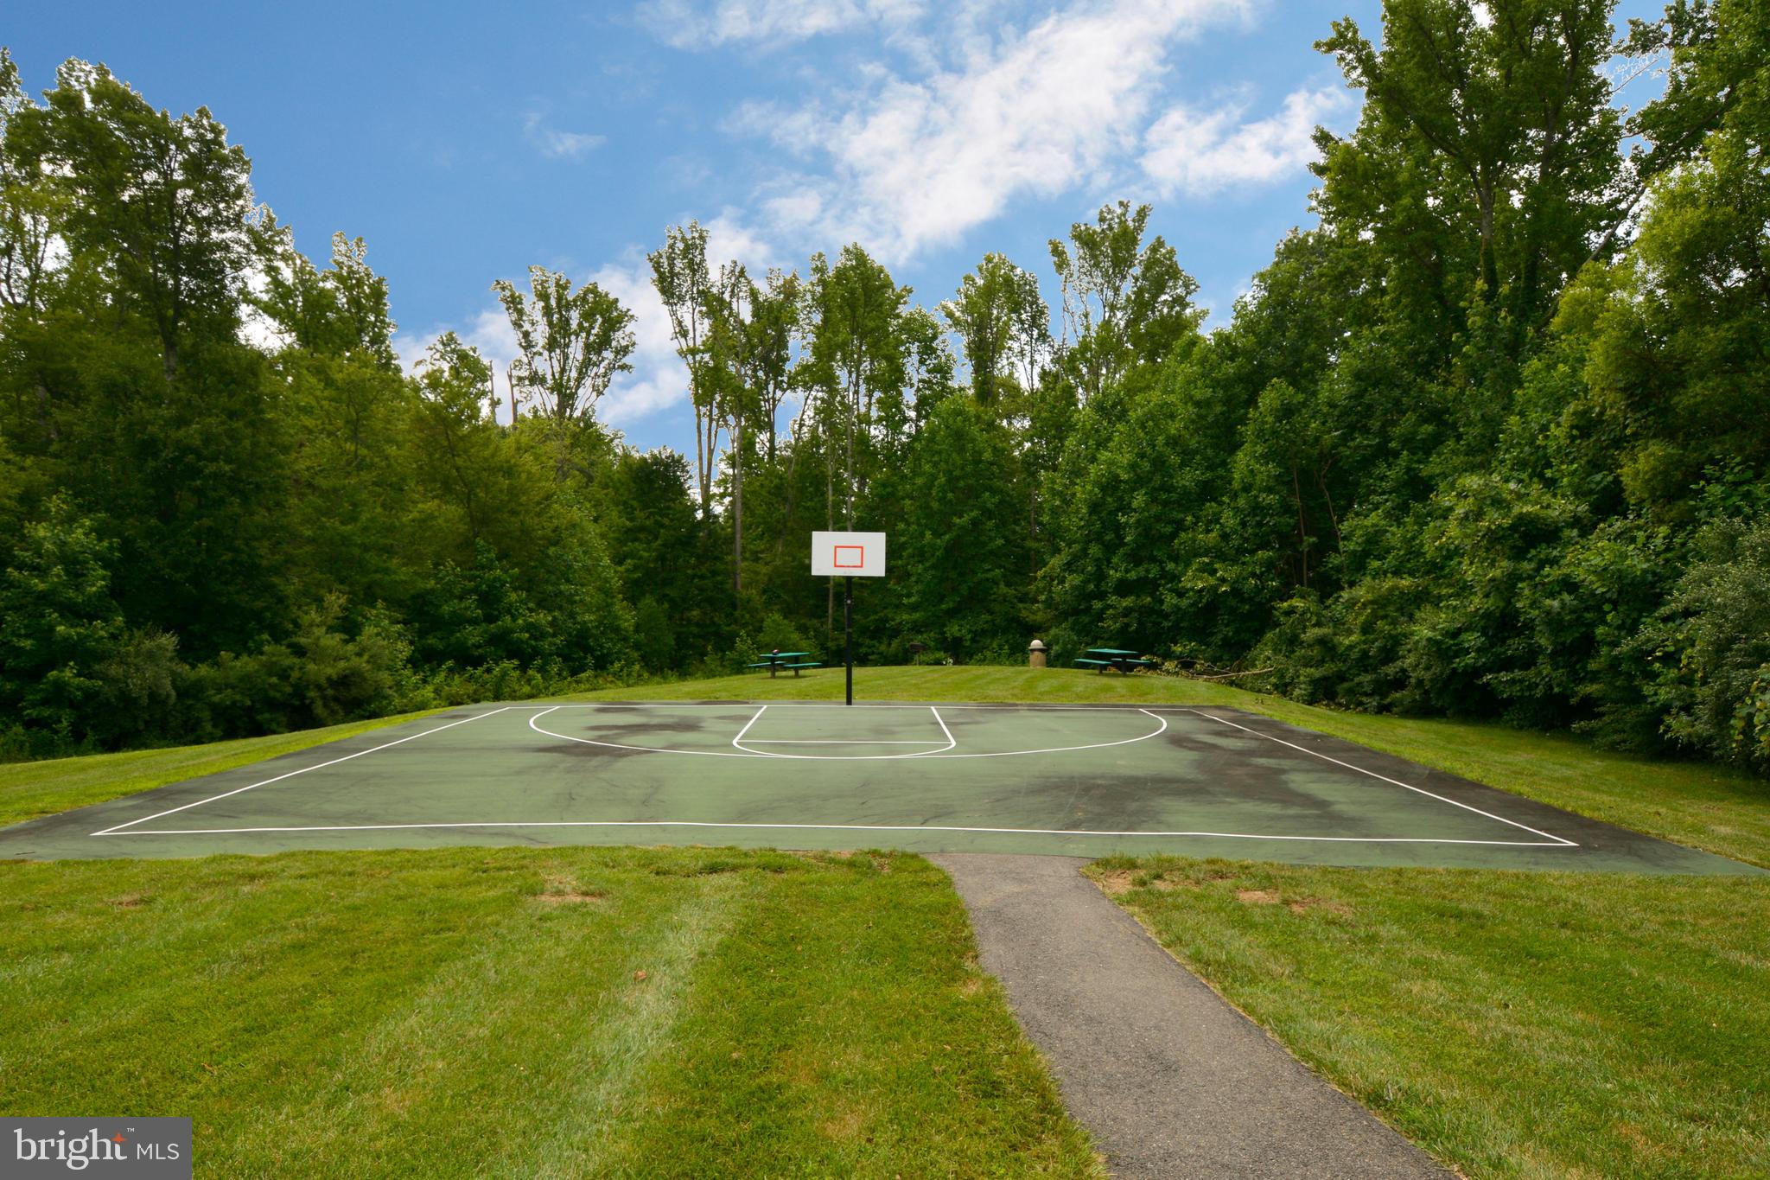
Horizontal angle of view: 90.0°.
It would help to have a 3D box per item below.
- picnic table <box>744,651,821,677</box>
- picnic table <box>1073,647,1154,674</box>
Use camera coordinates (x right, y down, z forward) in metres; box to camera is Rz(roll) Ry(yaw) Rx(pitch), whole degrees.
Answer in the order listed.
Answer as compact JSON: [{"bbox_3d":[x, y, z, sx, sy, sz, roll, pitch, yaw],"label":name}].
[{"bbox_3d":[-3.320,2.520,29.350,1.690,0.770,1.830,0,-1,30],"label":"picnic table"},{"bbox_3d":[7.400,2.400,28.900,1.670,0.770,1.830,0,0,-18],"label":"picnic table"}]

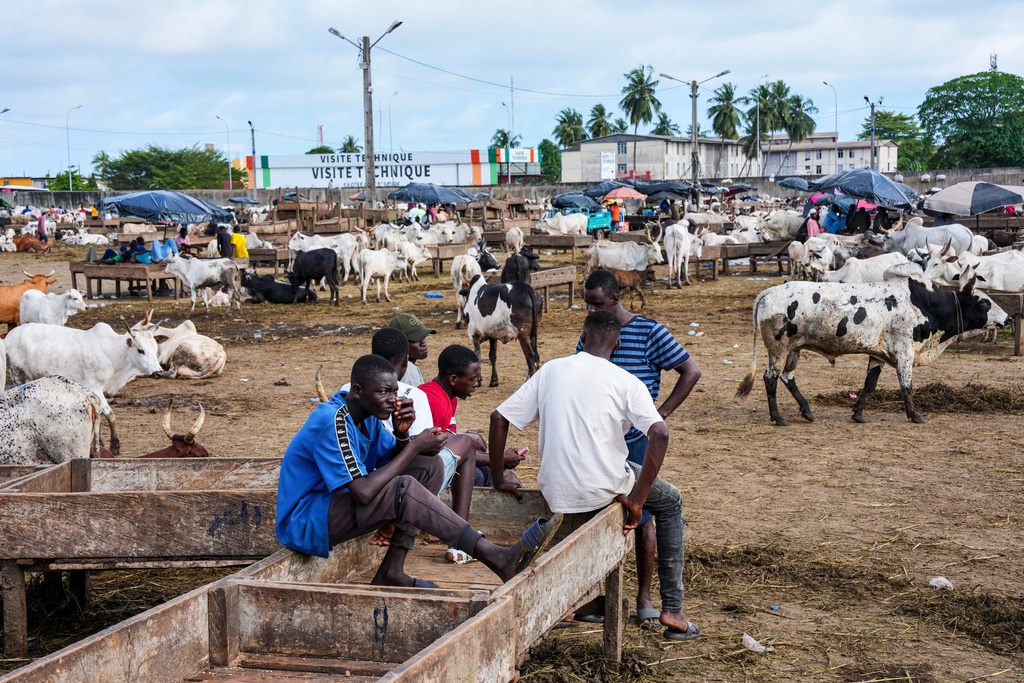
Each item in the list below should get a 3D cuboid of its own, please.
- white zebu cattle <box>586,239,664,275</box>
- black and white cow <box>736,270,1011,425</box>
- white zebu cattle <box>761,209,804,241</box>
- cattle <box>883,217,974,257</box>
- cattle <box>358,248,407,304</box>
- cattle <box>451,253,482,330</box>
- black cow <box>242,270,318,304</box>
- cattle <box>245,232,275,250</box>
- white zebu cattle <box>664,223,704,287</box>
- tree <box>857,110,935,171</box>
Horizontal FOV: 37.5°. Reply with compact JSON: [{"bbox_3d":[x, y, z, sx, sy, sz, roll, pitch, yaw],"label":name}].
[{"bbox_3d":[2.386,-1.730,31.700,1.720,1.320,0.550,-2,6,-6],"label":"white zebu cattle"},{"bbox_3d":[3.192,0.007,13.350,2.360,1.430,0.620,-1,6,4],"label":"black and white cow"},{"bbox_3d":[9.127,-3.707,50.500,2.000,1.360,0.600,-7,8,-45],"label":"white zebu cattle"},{"bbox_3d":[8.785,-1.918,31.800,1.900,1.420,0.600,-2,6,-6],"label":"cattle"},{"bbox_3d":[-2.551,-1.317,29.700,0.430,1.080,1.350,3,7,35],"label":"cattle"},{"bbox_3d":[-0.736,-0.861,24.133,0.480,1.170,1.800,-1,6,4],"label":"cattle"},{"bbox_3d":[-4.595,-1.108,29.800,1.520,0.700,0.650,-1,6,-3],"label":"black cow"},{"bbox_3d":[-7.163,-2.302,40.000,1.750,1.170,0.500,-2,6,-8],"label":"cattle"},{"bbox_3d":[3.788,-1.953,33.300,0.600,1.400,1.950,0,6,14],"label":"white zebu cattle"},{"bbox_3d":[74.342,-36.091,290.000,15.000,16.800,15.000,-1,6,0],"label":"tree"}]

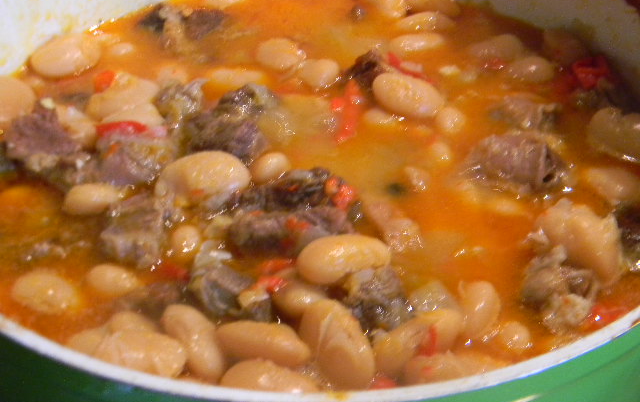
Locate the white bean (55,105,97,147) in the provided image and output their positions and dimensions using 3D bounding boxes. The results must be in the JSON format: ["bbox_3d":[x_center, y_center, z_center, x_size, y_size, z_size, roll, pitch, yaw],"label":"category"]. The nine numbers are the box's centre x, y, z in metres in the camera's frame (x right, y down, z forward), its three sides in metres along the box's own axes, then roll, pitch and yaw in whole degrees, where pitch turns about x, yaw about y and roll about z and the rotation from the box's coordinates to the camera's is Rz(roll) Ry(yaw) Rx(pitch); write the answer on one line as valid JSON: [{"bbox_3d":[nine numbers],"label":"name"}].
[{"bbox_3d":[-0.078,-0.024,0.331,0.012,0.010,0.019,-26,45,-29],"label":"white bean"}]

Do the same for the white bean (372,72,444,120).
[{"bbox_3d":[0.032,-0.038,0.374,0.030,0.013,0.016,27,47,29],"label":"white bean"}]

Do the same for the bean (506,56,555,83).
[{"bbox_3d":[0.080,-0.050,0.395,0.020,0.011,0.013,11,41,13],"label":"bean"}]

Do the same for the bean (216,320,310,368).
[{"bbox_3d":[-0.014,0.034,0.249,0.024,0.010,0.011,11,40,14],"label":"bean"}]

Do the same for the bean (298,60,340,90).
[{"bbox_3d":[-0.001,-0.043,0.350,0.016,0.010,0.011,-11,40,-13],"label":"bean"}]

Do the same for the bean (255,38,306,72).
[{"bbox_3d":[-0.016,-0.056,0.399,0.020,0.012,0.015,10,40,11],"label":"bean"}]

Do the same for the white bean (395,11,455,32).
[{"bbox_3d":[0.040,-0.067,0.391,0.022,0.010,0.012,-5,39,-6],"label":"white bean"}]

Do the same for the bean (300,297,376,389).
[{"bbox_3d":[0.004,0.034,0.247,0.015,0.012,0.025,-18,57,-20],"label":"bean"}]

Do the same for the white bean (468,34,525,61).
[{"bbox_3d":[0.062,-0.054,0.364,0.021,0.010,0.011,-11,40,-13],"label":"white bean"}]

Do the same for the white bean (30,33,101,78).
[{"bbox_3d":[-0.097,-0.056,0.397,0.028,0.014,0.016,-22,44,-25],"label":"white bean"}]

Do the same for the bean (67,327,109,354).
[{"bbox_3d":[-0.054,0.036,0.252,0.018,0.009,0.011,-13,41,-16],"label":"bean"}]

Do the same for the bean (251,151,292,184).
[{"bbox_3d":[-0.016,-0.011,0.343,0.012,0.010,0.016,28,47,30],"label":"bean"}]

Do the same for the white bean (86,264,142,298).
[{"bbox_3d":[-0.054,0.021,0.272,0.016,0.009,0.010,9,40,11],"label":"white bean"}]

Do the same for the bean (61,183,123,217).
[{"bbox_3d":[-0.072,-0.001,0.328,0.021,0.011,0.013,-8,40,-10],"label":"bean"}]

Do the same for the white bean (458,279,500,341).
[{"bbox_3d":[0.041,0.028,0.268,0.011,0.009,0.019,12,40,15],"label":"white bean"}]

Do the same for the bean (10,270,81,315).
[{"bbox_3d":[-0.071,0.024,0.270,0.020,0.011,0.013,13,41,16],"label":"bean"}]

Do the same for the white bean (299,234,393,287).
[{"bbox_3d":[0.006,0.016,0.278,0.026,0.012,0.015,-15,41,-18],"label":"white bean"}]

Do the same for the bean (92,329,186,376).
[{"bbox_3d":[-0.047,0.041,0.272,0.026,0.011,0.014,8,40,9],"label":"bean"}]

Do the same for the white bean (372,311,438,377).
[{"bbox_3d":[0.022,0.039,0.276,0.013,0.011,0.025,26,46,28],"label":"white bean"}]

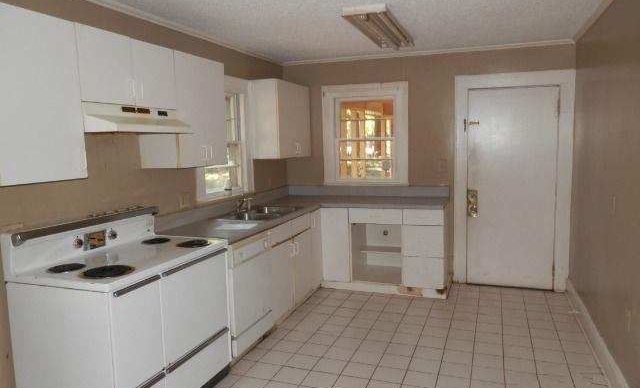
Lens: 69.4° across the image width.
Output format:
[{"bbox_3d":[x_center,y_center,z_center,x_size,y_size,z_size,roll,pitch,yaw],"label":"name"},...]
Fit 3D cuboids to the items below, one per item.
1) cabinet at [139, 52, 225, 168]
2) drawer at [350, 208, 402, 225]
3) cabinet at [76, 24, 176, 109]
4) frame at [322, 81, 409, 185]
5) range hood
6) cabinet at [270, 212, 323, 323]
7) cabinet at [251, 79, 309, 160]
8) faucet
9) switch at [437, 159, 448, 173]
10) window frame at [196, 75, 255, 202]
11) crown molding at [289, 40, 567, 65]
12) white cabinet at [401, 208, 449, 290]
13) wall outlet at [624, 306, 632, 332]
[{"bbox_3d":[-0.989,-0.596,3.421,0.321,0.782,0.611,1,7,21],"label":"cabinet"},{"bbox_3d":[0.616,0.195,4.732,0.536,0.144,0.447,1,7,21],"label":"drawer"},{"bbox_3d":[-1.232,-0.715,2.765,0.321,0.390,0.762,1,7,21],"label":"cabinet"},{"bbox_3d":[0.501,-0.654,5.157,0.976,1.113,0.099,1,7,21],"label":"frame"},{"bbox_3d":[-1.167,-0.442,2.778,0.479,0.163,0.764,1,7,21],"label":"range hood"},{"bbox_3d":[-0.473,0.622,4.480,0.613,0.859,1.102,1,7,21],"label":"cabinet"},{"bbox_3d":[-0.406,-0.790,5.029,0.301,0.785,0.827,1,7,21],"label":"cabinet"},{"bbox_3d":[-0.674,0.078,4.277,0.149,0.169,0.238,1,7,21],"label":"faucet"},{"bbox_3d":[1.296,-0.296,4.869,0.075,0.119,0.016,1,7,21],"label":"switch"},{"bbox_3d":[-0.884,-0.531,4.258,0.099,1.124,0.962,1,7,21],"label":"window frame"},{"bbox_3d":[0.974,-1.461,4.791,3.003,0.042,0.040,1,7,21],"label":"crown molding"},{"bbox_3d":[1.097,0.506,4.675,0.417,0.770,0.608,1,7,21],"label":"white cabinet"},{"bbox_3d":[1.681,0.680,2.527,0.012,0.115,0.074,1,7,21],"label":"wall outlet"}]

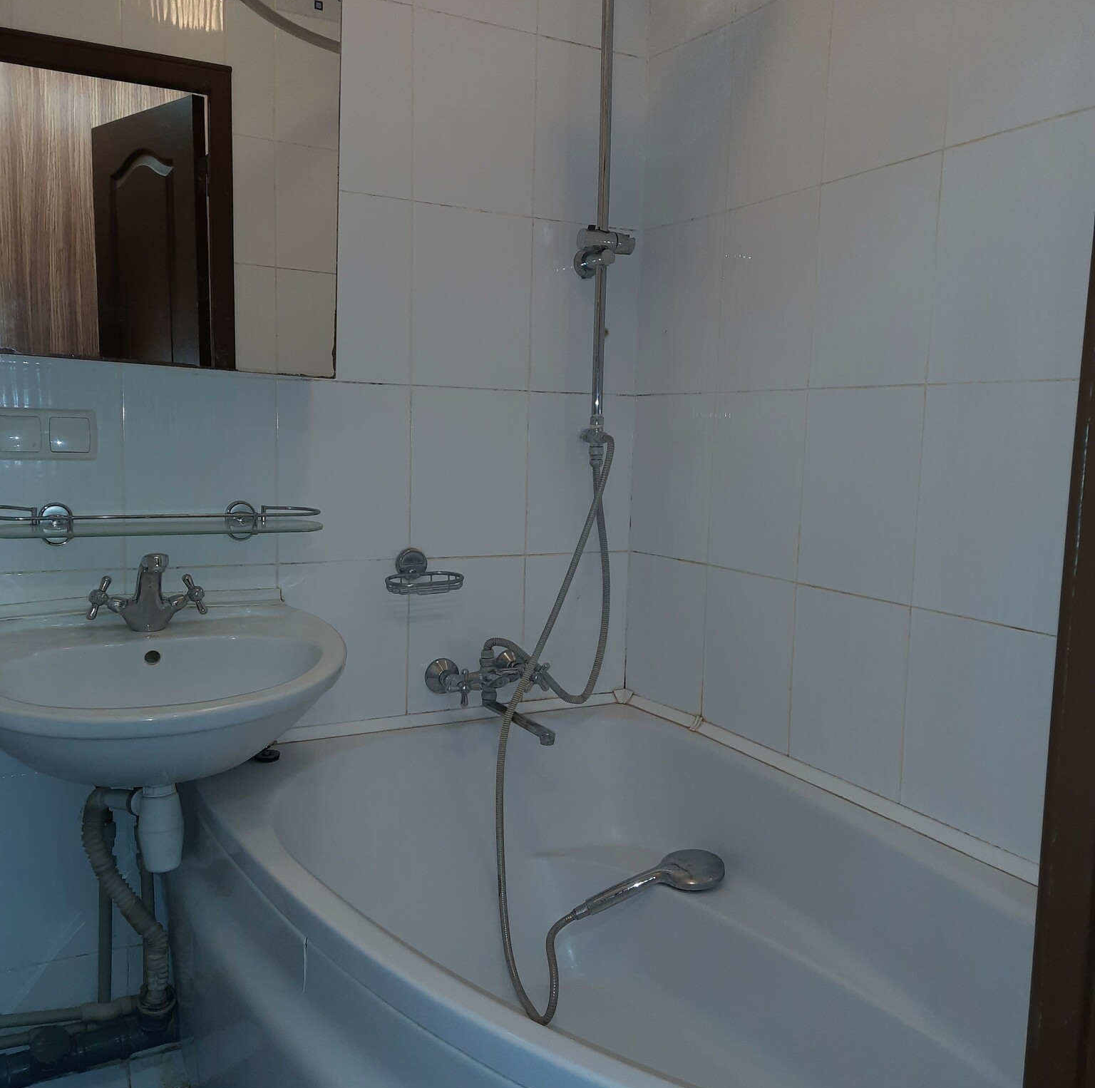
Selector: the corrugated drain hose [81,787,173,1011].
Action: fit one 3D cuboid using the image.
[{"bbox_3d":[-0.683,0.585,1.640,0.130,0.400,0.110,-2,8,-29],"label":"corrugated drain hose"}]

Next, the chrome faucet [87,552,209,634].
[{"bbox_3d":[-0.621,0.075,1.597,0.185,0.135,0.145,-2,7,-29],"label":"chrome faucet"}]

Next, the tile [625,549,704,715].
[{"bbox_3d":[0.241,0.185,2.095,0.010,0.318,0.255,-2,7,-29],"label":"tile"}]

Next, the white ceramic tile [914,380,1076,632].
[{"bbox_3d":[0.619,-0.053,1.395,0.010,0.330,0.250,-2,8,-29],"label":"white ceramic tile"}]

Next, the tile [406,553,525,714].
[{"bbox_3d":[-0.161,0.175,2.024,0.250,0.310,0.010,-2,8,-29],"label":"tile"}]

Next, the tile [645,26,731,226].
[{"bbox_3d":[0.271,-0.800,1.969,0.009,0.331,0.252,-2,8,-29],"label":"tile"}]

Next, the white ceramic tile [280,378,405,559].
[{"bbox_3d":[-0.371,-0.132,1.867,0.249,0.331,0.009,-2,8,-28],"label":"white ceramic tile"}]

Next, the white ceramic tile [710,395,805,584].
[{"bbox_3d":[0.372,-0.110,1.842,0.010,0.332,0.250,-2,7,-29],"label":"white ceramic tile"}]

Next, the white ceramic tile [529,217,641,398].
[{"bbox_3d":[0.078,-0.479,2.071,0.250,0.330,0.010,-2,8,-29],"label":"white ceramic tile"}]

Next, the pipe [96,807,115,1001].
[{"bbox_3d":[-0.744,0.611,1.706,0.022,0.360,0.022,-2,7,-29],"label":"pipe"}]

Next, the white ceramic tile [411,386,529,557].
[{"bbox_3d":[-0.154,-0.140,1.982,0.249,0.331,0.009,-2,8,-28],"label":"white ceramic tile"}]

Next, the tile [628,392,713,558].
[{"bbox_3d":[0.253,-0.137,2.046,0.009,0.331,0.252,-2,8,-29],"label":"tile"}]

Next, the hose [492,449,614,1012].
[{"bbox_3d":[0.027,0.282,1.843,0.210,0.950,0.550,3,7,11],"label":"hose"}]

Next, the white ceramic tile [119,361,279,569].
[{"bbox_3d":[-0.591,-0.126,1.741,0.250,0.332,0.010,-2,7,-29],"label":"white ceramic tile"}]

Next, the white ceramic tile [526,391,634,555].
[{"bbox_3d":[0.069,-0.147,2.110,0.250,0.330,0.010,-2,8,-29],"label":"white ceramic tile"}]

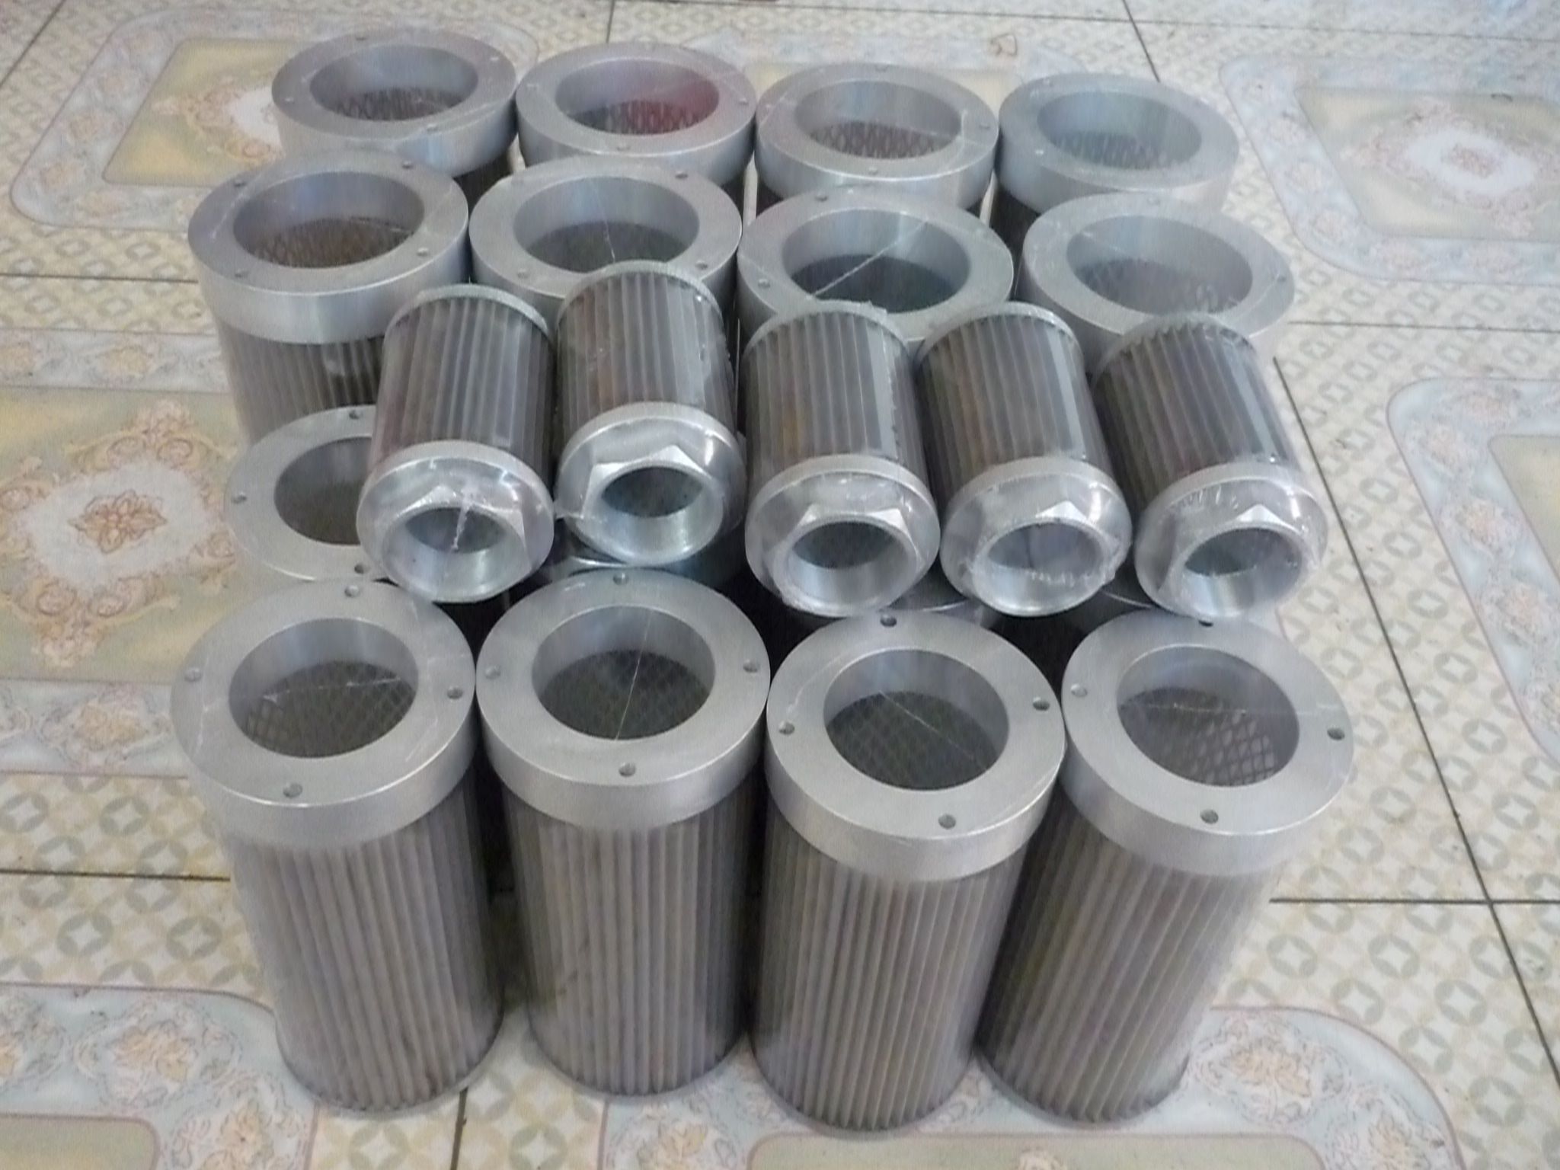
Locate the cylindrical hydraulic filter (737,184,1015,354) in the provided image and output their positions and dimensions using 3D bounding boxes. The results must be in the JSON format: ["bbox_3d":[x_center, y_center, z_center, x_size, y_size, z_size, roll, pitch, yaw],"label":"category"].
[{"bbox_3d":[0.033,-0.043,0.738,0.117,0.278,0.117,2,45,-3],"label":"cylindrical hydraulic filter"}]

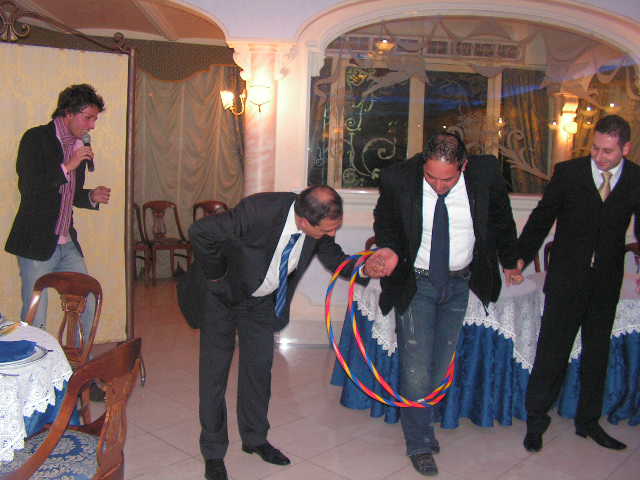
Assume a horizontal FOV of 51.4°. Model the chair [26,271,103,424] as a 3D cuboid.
[{"bbox_3d":[-1.409,0.649,3.513,0.450,0.890,0.530,1,9,2],"label":"chair"}]

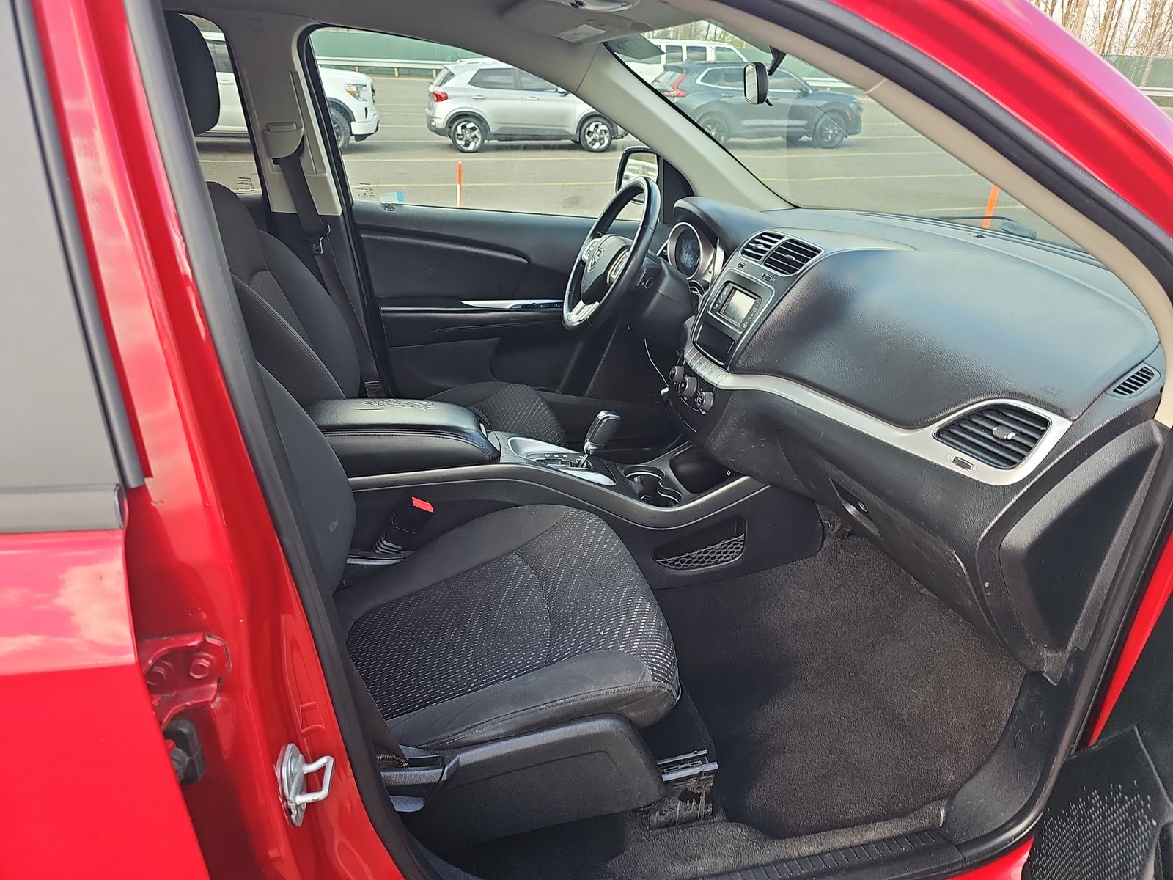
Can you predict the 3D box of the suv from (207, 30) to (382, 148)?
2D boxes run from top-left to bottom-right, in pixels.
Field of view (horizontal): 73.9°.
[{"bbox_3d":[-6.600,-6.420,14.420,5.300,1.920,2.050,-5,26,-14],"label":"suv"}]

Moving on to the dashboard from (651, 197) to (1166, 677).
[{"bbox_3d":[0.503,-0.190,1.564,0.640,0.520,1.440,-4,26,-11],"label":"dashboard"}]

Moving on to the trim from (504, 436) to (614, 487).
[{"bbox_3d":[-0.048,0.037,1.532,0.210,0.035,0.140,9,22,-17],"label":"trim"}]

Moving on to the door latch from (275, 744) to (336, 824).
[{"bbox_3d":[-0.256,0.316,0.709,0.044,0.075,0.040,4,25,6],"label":"door latch"}]

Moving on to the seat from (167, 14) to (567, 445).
[{"bbox_3d":[-0.451,-0.343,1.695,0.860,1.000,0.530,-4,26,-11],"label":"seat"}]

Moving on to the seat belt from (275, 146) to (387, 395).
[{"bbox_3d":[-0.623,-0.395,1.940,0.090,0.700,0.070,-16,32,-5],"label":"seat belt"}]

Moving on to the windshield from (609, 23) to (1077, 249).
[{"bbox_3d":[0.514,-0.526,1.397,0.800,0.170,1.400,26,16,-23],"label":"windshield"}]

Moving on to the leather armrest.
[{"bbox_3d":[-0.365,-0.018,1.427,0.400,0.125,0.200,-4,26,-11],"label":"leather armrest"}]

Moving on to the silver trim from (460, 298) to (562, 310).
[{"bbox_3d":[-0.191,-0.355,2.048,0.300,0.030,0.060,-4,26,-11],"label":"silver trim"}]

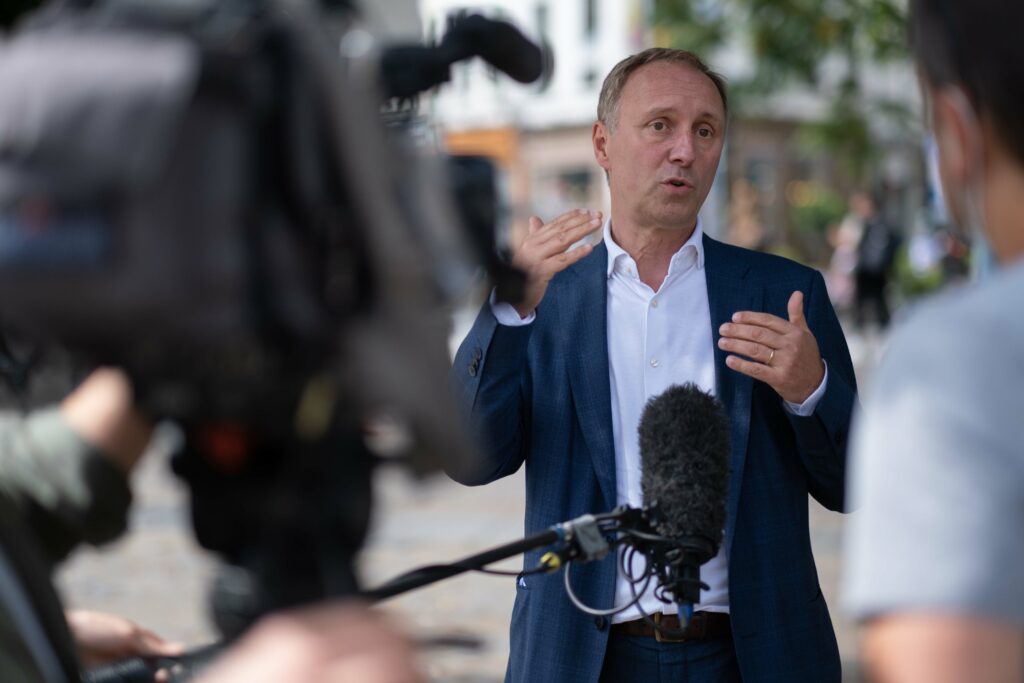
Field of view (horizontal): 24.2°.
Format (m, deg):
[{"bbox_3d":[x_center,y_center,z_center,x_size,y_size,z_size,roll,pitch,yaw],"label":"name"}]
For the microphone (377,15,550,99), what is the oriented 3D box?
[{"bbox_3d":[-0.037,-0.240,2.020,0.055,0.080,0.260,1,3,22],"label":"microphone"}]

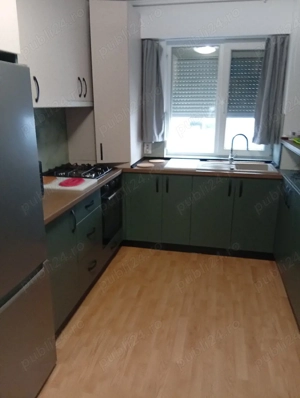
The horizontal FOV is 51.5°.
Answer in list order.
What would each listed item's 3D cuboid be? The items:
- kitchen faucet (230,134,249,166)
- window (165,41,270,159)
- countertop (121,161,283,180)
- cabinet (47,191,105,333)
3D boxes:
[{"bbox_3d":[0.938,-0.514,3.246,0.190,0.315,0.060,8,18,26],"label":"kitchen faucet"},{"bbox_3d":[0.734,-1.011,3.270,1.150,1.180,0.090,4,16,11],"label":"window"},{"bbox_3d":[0.522,-0.312,3.177,1.445,0.037,0.600,4,16,11],"label":"countertop"},{"bbox_3d":[-0.757,0.361,2.207,0.560,0.735,0.885,4,16,11],"label":"cabinet"}]

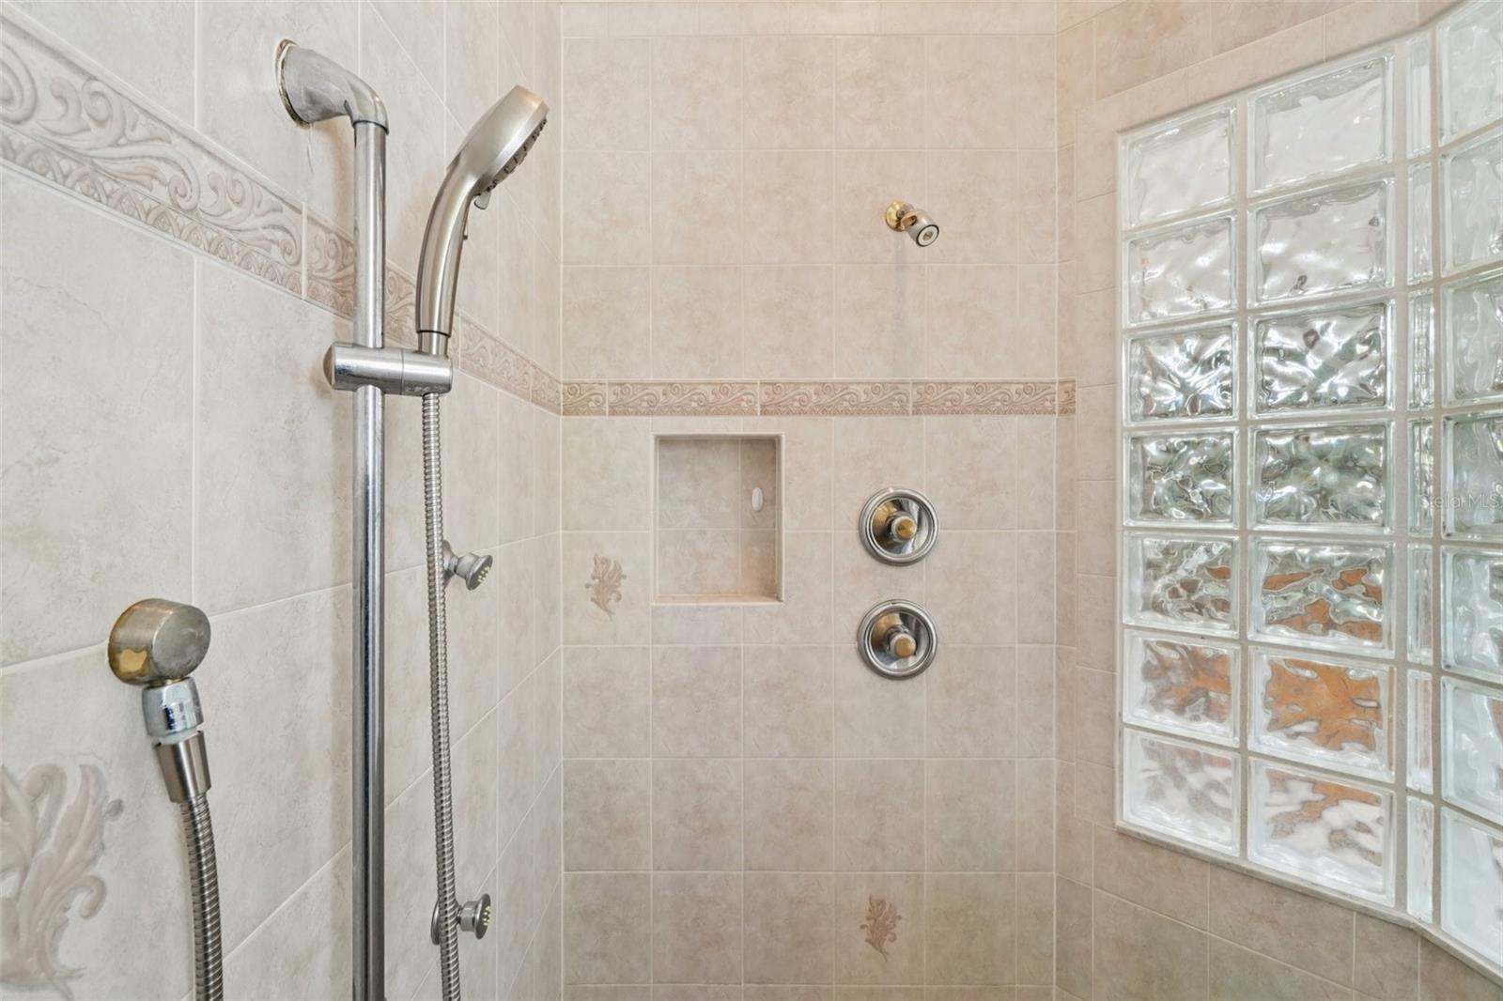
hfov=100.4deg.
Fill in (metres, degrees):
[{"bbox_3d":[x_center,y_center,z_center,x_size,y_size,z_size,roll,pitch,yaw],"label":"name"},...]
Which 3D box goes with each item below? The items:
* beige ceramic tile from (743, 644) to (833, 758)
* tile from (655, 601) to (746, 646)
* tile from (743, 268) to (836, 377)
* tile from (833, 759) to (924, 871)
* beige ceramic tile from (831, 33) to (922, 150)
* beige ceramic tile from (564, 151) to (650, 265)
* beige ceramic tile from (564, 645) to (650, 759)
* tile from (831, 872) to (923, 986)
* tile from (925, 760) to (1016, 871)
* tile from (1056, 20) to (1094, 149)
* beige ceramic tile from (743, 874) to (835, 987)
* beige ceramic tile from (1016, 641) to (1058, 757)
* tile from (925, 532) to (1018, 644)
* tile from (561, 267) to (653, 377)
[{"bbox_3d":[0.083,0.452,1.402,0.203,0.253,0.010,0,1,0],"label":"beige ceramic tile"},{"bbox_3d":[-0.121,0.277,1.400,0.201,0.093,0.010,0,1,0],"label":"tile"},{"bbox_3d":[0.083,-0.393,1.387,0.200,0.248,0.010,0,0,0],"label":"tile"},{"bbox_3d":[0.284,0.697,1.387,0.200,0.249,0.010,0,0,0],"label":"tile"},{"bbox_3d":[0.286,-0.901,1.389,0.200,0.250,0.010,0,0,0],"label":"beige ceramic tile"},{"bbox_3d":[-0.319,-0.646,1.391,0.194,0.250,0.009,0,0,0],"label":"beige ceramic tile"},{"bbox_3d":[-0.323,0.452,1.404,0.198,0.253,0.010,0,1,0],"label":"beige ceramic tile"},{"bbox_3d":[0.284,0.947,1.387,0.200,0.248,0.010,0,0,0],"label":"tile"},{"bbox_3d":[0.486,0.697,1.387,0.200,0.249,0.010,0,0,0],"label":"tile"},{"bbox_3d":[0.705,-0.897,1.355,0.071,0.249,0.010,1,1,42],"label":"tile"},{"bbox_3d":[0.082,0.962,1.409,0.203,0.254,0.010,0,1,0],"label":"beige ceramic tile"},{"bbox_3d":[0.630,0.446,1.387,0.083,0.248,0.010,0,0,0],"label":"beige ceramic tile"},{"bbox_3d":[0.489,0.195,1.390,0.200,0.250,0.009,0,0,0],"label":"tile"},{"bbox_3d":[-0.322,-0.394,1.392,0.198,0.249,0.010,0,1,0],"label":"tile"}]

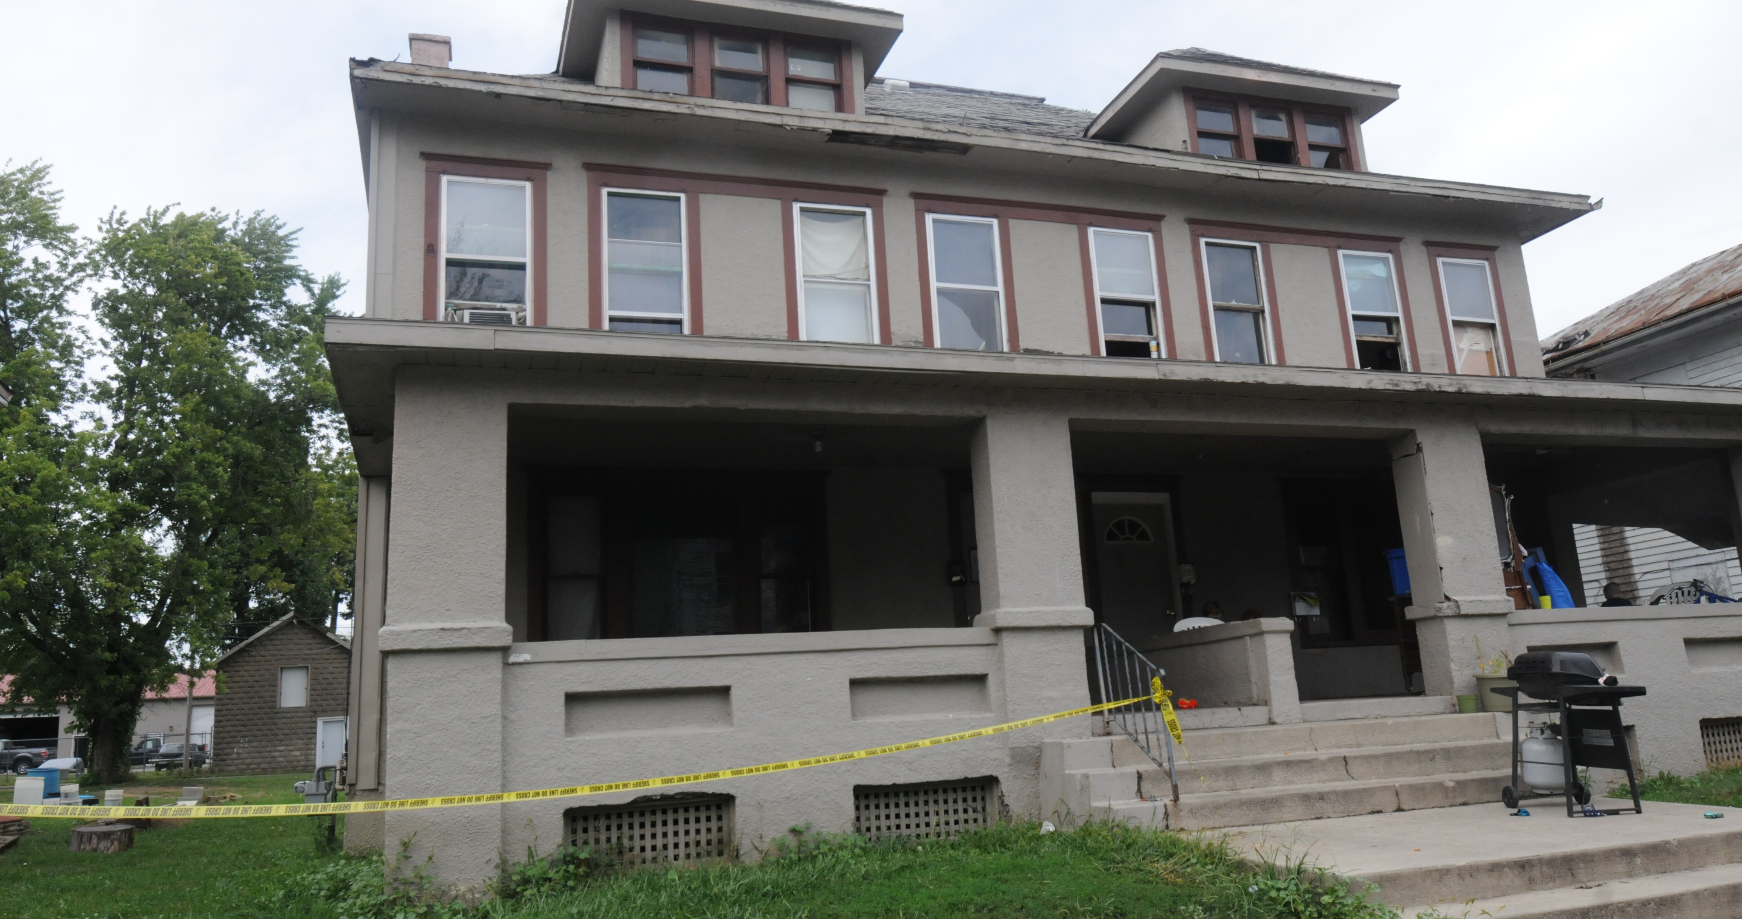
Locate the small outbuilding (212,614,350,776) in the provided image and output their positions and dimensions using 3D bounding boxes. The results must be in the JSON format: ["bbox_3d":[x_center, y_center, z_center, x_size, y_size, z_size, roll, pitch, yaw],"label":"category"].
[{"bbox_3d":[-25.713,10.552,52.649,5.782,6.585,6.800,1,-13,-18],"label":"small outbuilding"}]

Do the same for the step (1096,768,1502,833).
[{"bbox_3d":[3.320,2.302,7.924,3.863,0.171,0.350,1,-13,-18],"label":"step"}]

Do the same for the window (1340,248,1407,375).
[{"bbox_3d":[5.875,-1.696,13.513,0.775,1.520,0.120,1,-13,-18],"label":"window"}]

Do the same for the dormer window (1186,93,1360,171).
[{"bbox_3d":[4.990,-3.987,14.389,2.505,0.961,0.140,1,-13,-18],"label":"dormer window"}]

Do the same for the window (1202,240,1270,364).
[{"bbox_3d":[4.266,-1.800,13.491,0.826,1.563,0.140,1,-13,-18],"label":"window"}]

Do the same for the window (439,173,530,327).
[{"bbox_3d":[-3.603,-1.902,10.873,0.822,1.563,0.140,1,-13,-18],"label":"window"}]

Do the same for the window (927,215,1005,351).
[{"bbox_3d":[0.990,-1.775,11.957,0.790,1.520,0.120,1,-13,-18],"label":"window"}]

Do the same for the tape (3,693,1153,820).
[{"bbox_3d":[-1.454,1.767,6.837,6.639,0.409,0.100,-1,-12,-11],"label":"tape"}]

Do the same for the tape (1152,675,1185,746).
[{"bbox_3d":[1.911,1.610,7.440,0.212,0.440,0.120,1,-13,-18],"label":"tape"}]

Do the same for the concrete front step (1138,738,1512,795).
[{"bbox_3d":[3.179,2.106,7.912,3.246,0.183,0.311,1,-13,-18],"label":"concrete front step"}]

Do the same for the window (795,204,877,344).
[{"bbox_3d":[-0.350,-1.860,11.955,0.858,1.563,0.140,1,-13,-18],"label":"window"}]

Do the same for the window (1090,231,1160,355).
[{"bbox_3d":[2.784,-1.746,12.528,0.764,1.520,0.120,1,-13,-18],"label":"window"}]

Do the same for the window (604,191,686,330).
[{"bbox_3d":[-2.118,-1.826,10.968,0.772,1.520,0.120,1,-13,-18],"label":"window"}]

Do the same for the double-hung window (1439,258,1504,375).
[{"bbox_3d":[7.563,-1.757,14.588,0.837,1.563,0.140,1,-13,-18],"label":"double-hung window"}]

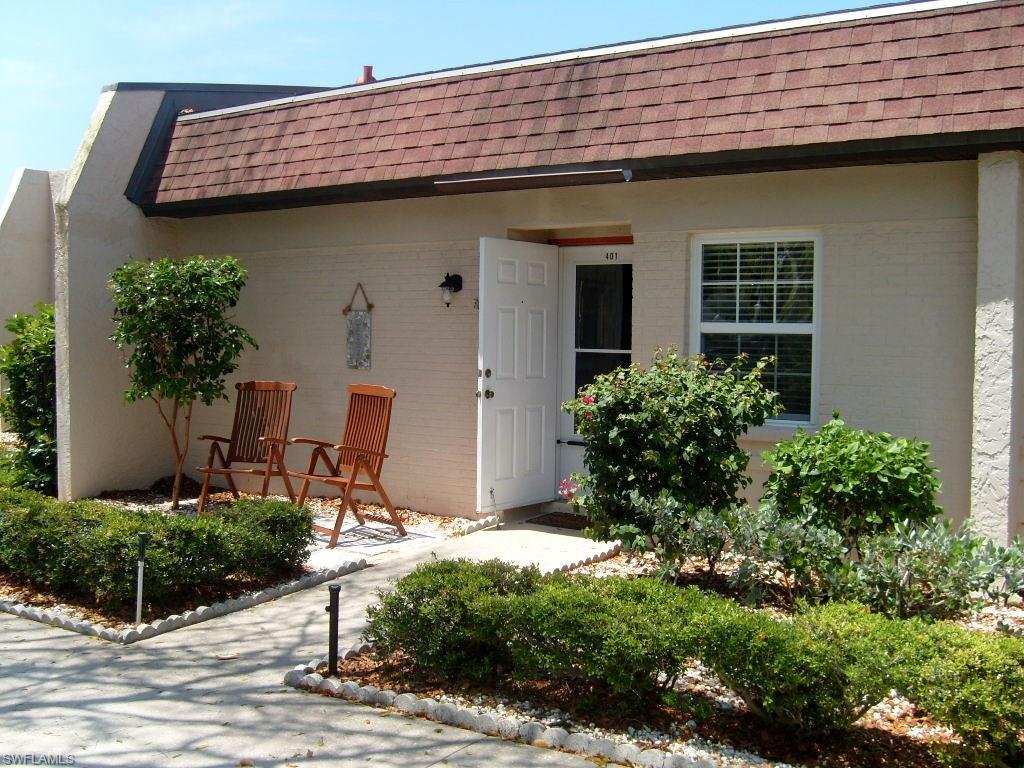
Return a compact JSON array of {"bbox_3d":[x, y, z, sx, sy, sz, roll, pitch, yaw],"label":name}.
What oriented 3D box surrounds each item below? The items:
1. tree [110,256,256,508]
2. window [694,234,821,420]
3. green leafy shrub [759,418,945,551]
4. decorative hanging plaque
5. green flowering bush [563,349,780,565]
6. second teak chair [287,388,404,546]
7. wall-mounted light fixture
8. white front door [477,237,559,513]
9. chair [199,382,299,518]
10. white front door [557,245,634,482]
[{"bbox_3d":[-2.711,-0.012,8.544,1.180,2.070,1.100,3,4,33],"label":"tree"},{"bbox_3d":[1.649,-0.378,7.075,0.930,1.270,0.100,3,4,33],"label":"window"},{"bbox_3d":[2.049,0.679,6.250,1.060,1.000,0.950,3,4,33],"label":"green leafy shrub"},{"bbox_3d":[-1.333,-0.502,8.857,0.310,0.735,0.030,3,4,33],"label":"decorative hanging plaque"},{"bbox_3d":[1.029,0.477,6.720,1.360,1.420,1.200,3,4,33],"label":"green flowering bush"},{"bbox_3d":[-1.209,0.567,7.502,0.690,1.070,0.590,-2,4,-43],"label":"second teak chair"},{"bbox_3d":[-0.491,-0.748,8.204,0.140,0.270,0.200,3,4,33],"label":"wall-mounted light fixture"},{"bbox_3d":[0.046,-0.076,8.257,0.050,2.090,0.900,3,4,41],"label":"white front door"},{"bbox_3d":[-2.046,0.537,8.058,0.590,1.070,0.690,2,3,16],"label":"chair"},{"bbox_3d":[0.798,-0.070,8.362,0.900,2.090,0.050,3,4,33],"label":"white front door"}]

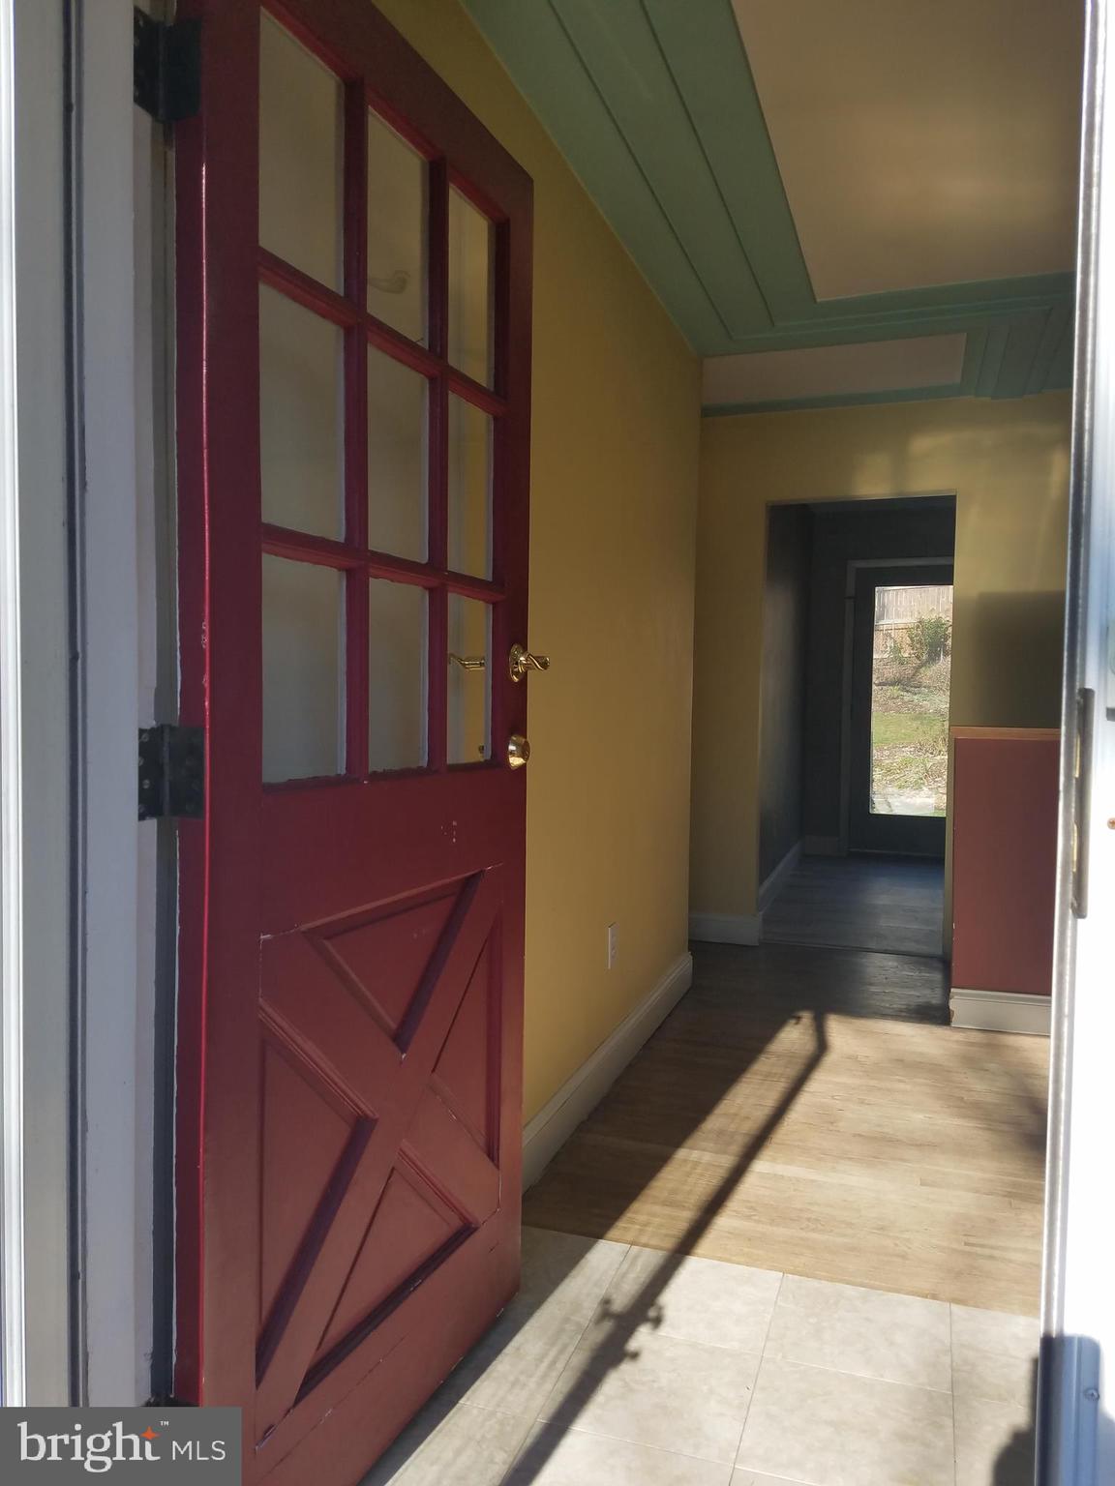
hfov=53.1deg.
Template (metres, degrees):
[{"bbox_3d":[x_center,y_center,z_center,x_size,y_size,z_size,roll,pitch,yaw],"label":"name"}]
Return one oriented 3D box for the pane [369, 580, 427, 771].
[{"bbox_3d":[-0.241,-0.097,1.651,0.010,0.280,0.199,2,2,22],"label":"pane"}]

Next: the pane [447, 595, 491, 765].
[{"bbox_3d":[-0.152,-0.104,1.879,0.010,0.280,0.195,2,2,22],"label":"pane"}]

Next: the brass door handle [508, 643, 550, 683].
[{"bbox_3d":[-0.056,-0.143,1.966,0.066,0.071,0.128,2,2,22],"label":"brass door handle"}]

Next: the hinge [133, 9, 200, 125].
[{"bbox_3d":[-0.415,-0.728,1.192,0.056,0.103,0.048,2,2,22],"label":"hinge"}]

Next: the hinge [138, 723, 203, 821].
[{"bbox_3d":[-0.423,0.033,1.220,0.059,0.103,0.047,2,2,22],"label":"hinge"}]

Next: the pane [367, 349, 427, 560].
[{"bbox_3d":[-0.237,-0.414,1.639,0.010,0.290,0.199,2,2,22],"label":"pane"}]

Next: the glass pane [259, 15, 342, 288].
[{"bbox_3d":[-0.322,-0.734,1.403,0.010,0.290,0.204,2,2,22],"label":"glass pane"}]

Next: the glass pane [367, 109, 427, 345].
[{"bbox_3d":[-0.233,-0.741,1.627,0.010,0.290,0.199,2,2,22],"label":"glass pane"}]

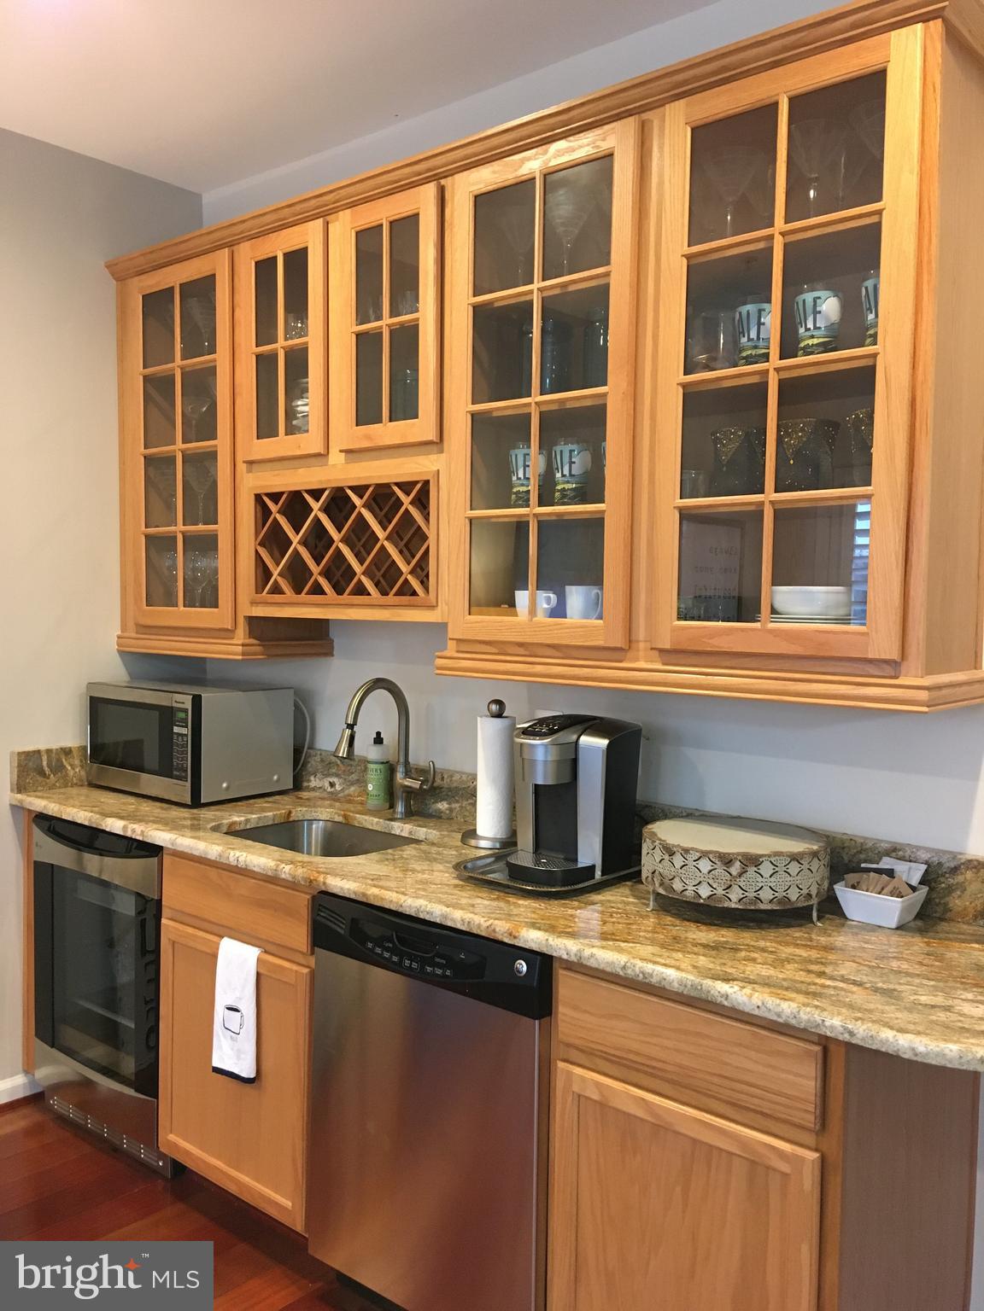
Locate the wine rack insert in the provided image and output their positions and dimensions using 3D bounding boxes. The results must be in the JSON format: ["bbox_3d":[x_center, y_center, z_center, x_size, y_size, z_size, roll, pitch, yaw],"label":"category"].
[{"bbox_3d":[-0.284,-0.286,2.823,0.678,0.312,0.310,3,4,40],"label":"wine rack insert"}]

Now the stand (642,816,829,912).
[{"bbox_3d":[0.462,0.408,2.095,0.348,0.138,0.348,1,3,0],"label":"stand"}]

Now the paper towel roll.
[{"bbox_3d":[0.008,0.285,2.594,0.091,0.278,0.091,1,3,0],"label":"paper towel roll"}]

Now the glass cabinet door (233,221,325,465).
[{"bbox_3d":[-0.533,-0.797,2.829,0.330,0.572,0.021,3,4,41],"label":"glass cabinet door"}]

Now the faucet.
[{"bbox_3d":[-0.267,0.244,2.768,0.142,0.373,0.270,3,4,40],"label":"faucet"}]

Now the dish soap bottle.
[{"bbox_3d":[-0.309,0.311,3.006,0.064,0.212,0.062,1,3,0],"label":"dish soap bottle"}]

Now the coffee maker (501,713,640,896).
[{"bbox_3d":[0.153,0.287,2.329,0.240,0.334,0.298,3,4,40],"label":"coffee maker"}]

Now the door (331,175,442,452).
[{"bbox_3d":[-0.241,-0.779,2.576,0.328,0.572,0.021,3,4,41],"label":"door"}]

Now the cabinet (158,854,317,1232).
[{"bbox_3d":[-0.405,0.861,2.776,0.615,0.792,0.622,3,4,40],"label":"cabinet"}]

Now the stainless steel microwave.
[{"bbox_3d":[-0.881,0.241,3.227,0.512,0.305,0.360,3,4,39],"label":"stainless steel microwave"}]

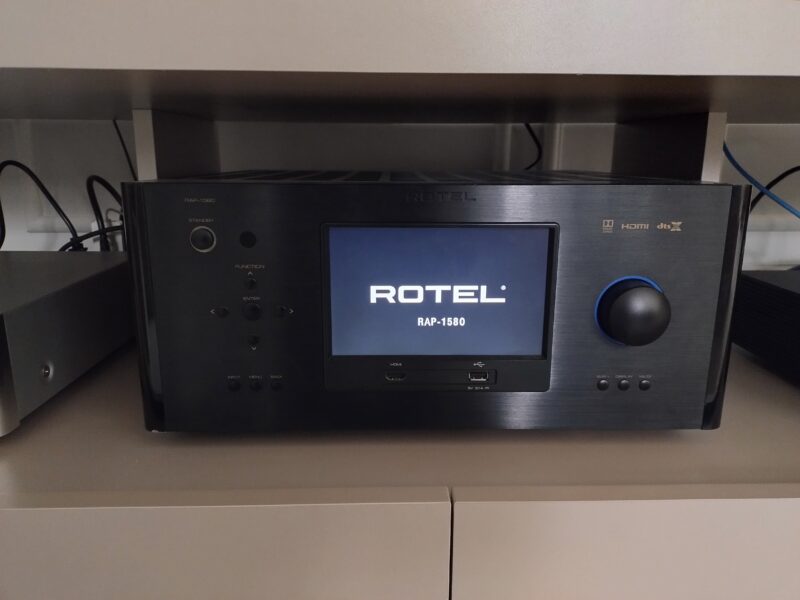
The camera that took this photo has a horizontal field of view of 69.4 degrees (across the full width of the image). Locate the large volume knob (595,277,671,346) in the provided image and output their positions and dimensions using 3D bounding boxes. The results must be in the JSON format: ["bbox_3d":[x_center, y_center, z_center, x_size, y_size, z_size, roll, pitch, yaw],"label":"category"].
[{"bbox_3d":[0.165,0.010,0.401,0.049,0.049,0.021,0,12,-1],"label":"large volume knob"}]

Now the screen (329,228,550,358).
[{"bbox_3d":[0.028,-0.005,0.411,0.154,0.093,0.008,0,12,-1],"label":"screen"}]

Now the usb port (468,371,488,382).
[{"bbox_3d":[0.058,0.056,0.423,0.014,0.008,0.008,0,12,-1],"label":"usb port"}]

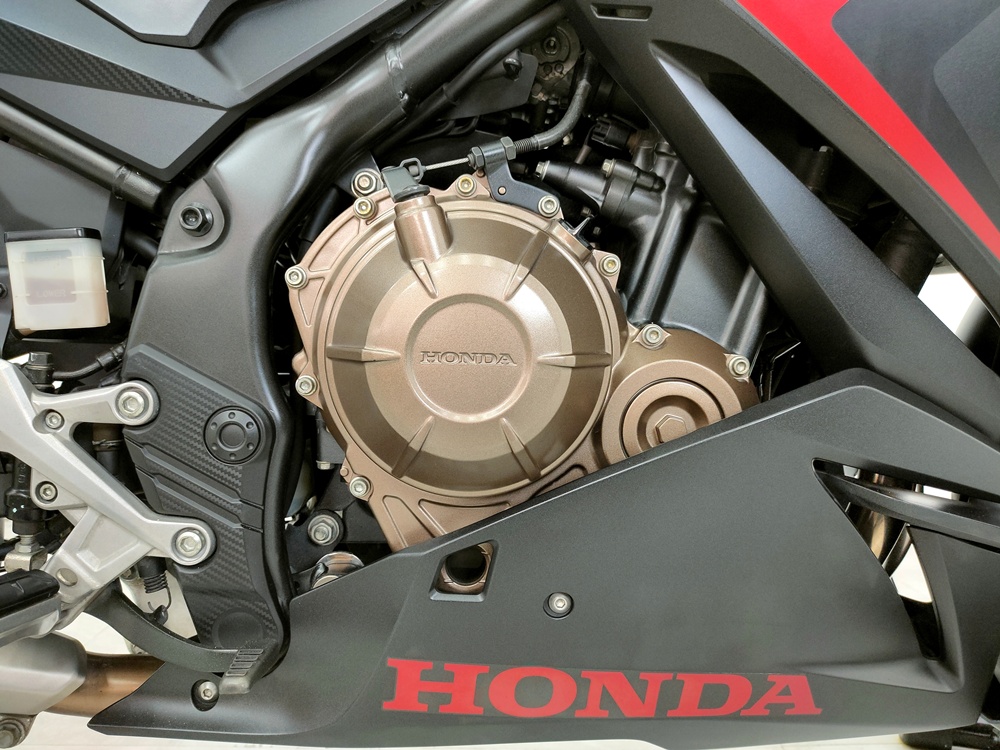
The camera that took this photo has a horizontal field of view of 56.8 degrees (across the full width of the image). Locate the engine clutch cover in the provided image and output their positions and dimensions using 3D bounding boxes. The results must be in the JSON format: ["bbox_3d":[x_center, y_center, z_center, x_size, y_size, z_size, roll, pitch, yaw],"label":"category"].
[{"bbox_3d":[-0.025,-0.007,0.550,0.208,0.230,0.065,0,2,-1],"label":"engine clutch cover"}]

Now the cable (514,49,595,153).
[{"bbox_3d":[0.035,-0.173,0.590,0.052,0.063,0.032,0,2,-1],"label":"cable"}]

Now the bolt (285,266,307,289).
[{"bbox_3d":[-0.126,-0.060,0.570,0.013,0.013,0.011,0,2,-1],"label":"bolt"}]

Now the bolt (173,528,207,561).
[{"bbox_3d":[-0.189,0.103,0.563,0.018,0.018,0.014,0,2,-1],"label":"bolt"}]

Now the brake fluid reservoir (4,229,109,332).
[{"bbox_3d":[-0.294,-0.063,0.612,0.054,0.063,0.036,-4,4,-2],"label":"brake fluid reservoir"}]

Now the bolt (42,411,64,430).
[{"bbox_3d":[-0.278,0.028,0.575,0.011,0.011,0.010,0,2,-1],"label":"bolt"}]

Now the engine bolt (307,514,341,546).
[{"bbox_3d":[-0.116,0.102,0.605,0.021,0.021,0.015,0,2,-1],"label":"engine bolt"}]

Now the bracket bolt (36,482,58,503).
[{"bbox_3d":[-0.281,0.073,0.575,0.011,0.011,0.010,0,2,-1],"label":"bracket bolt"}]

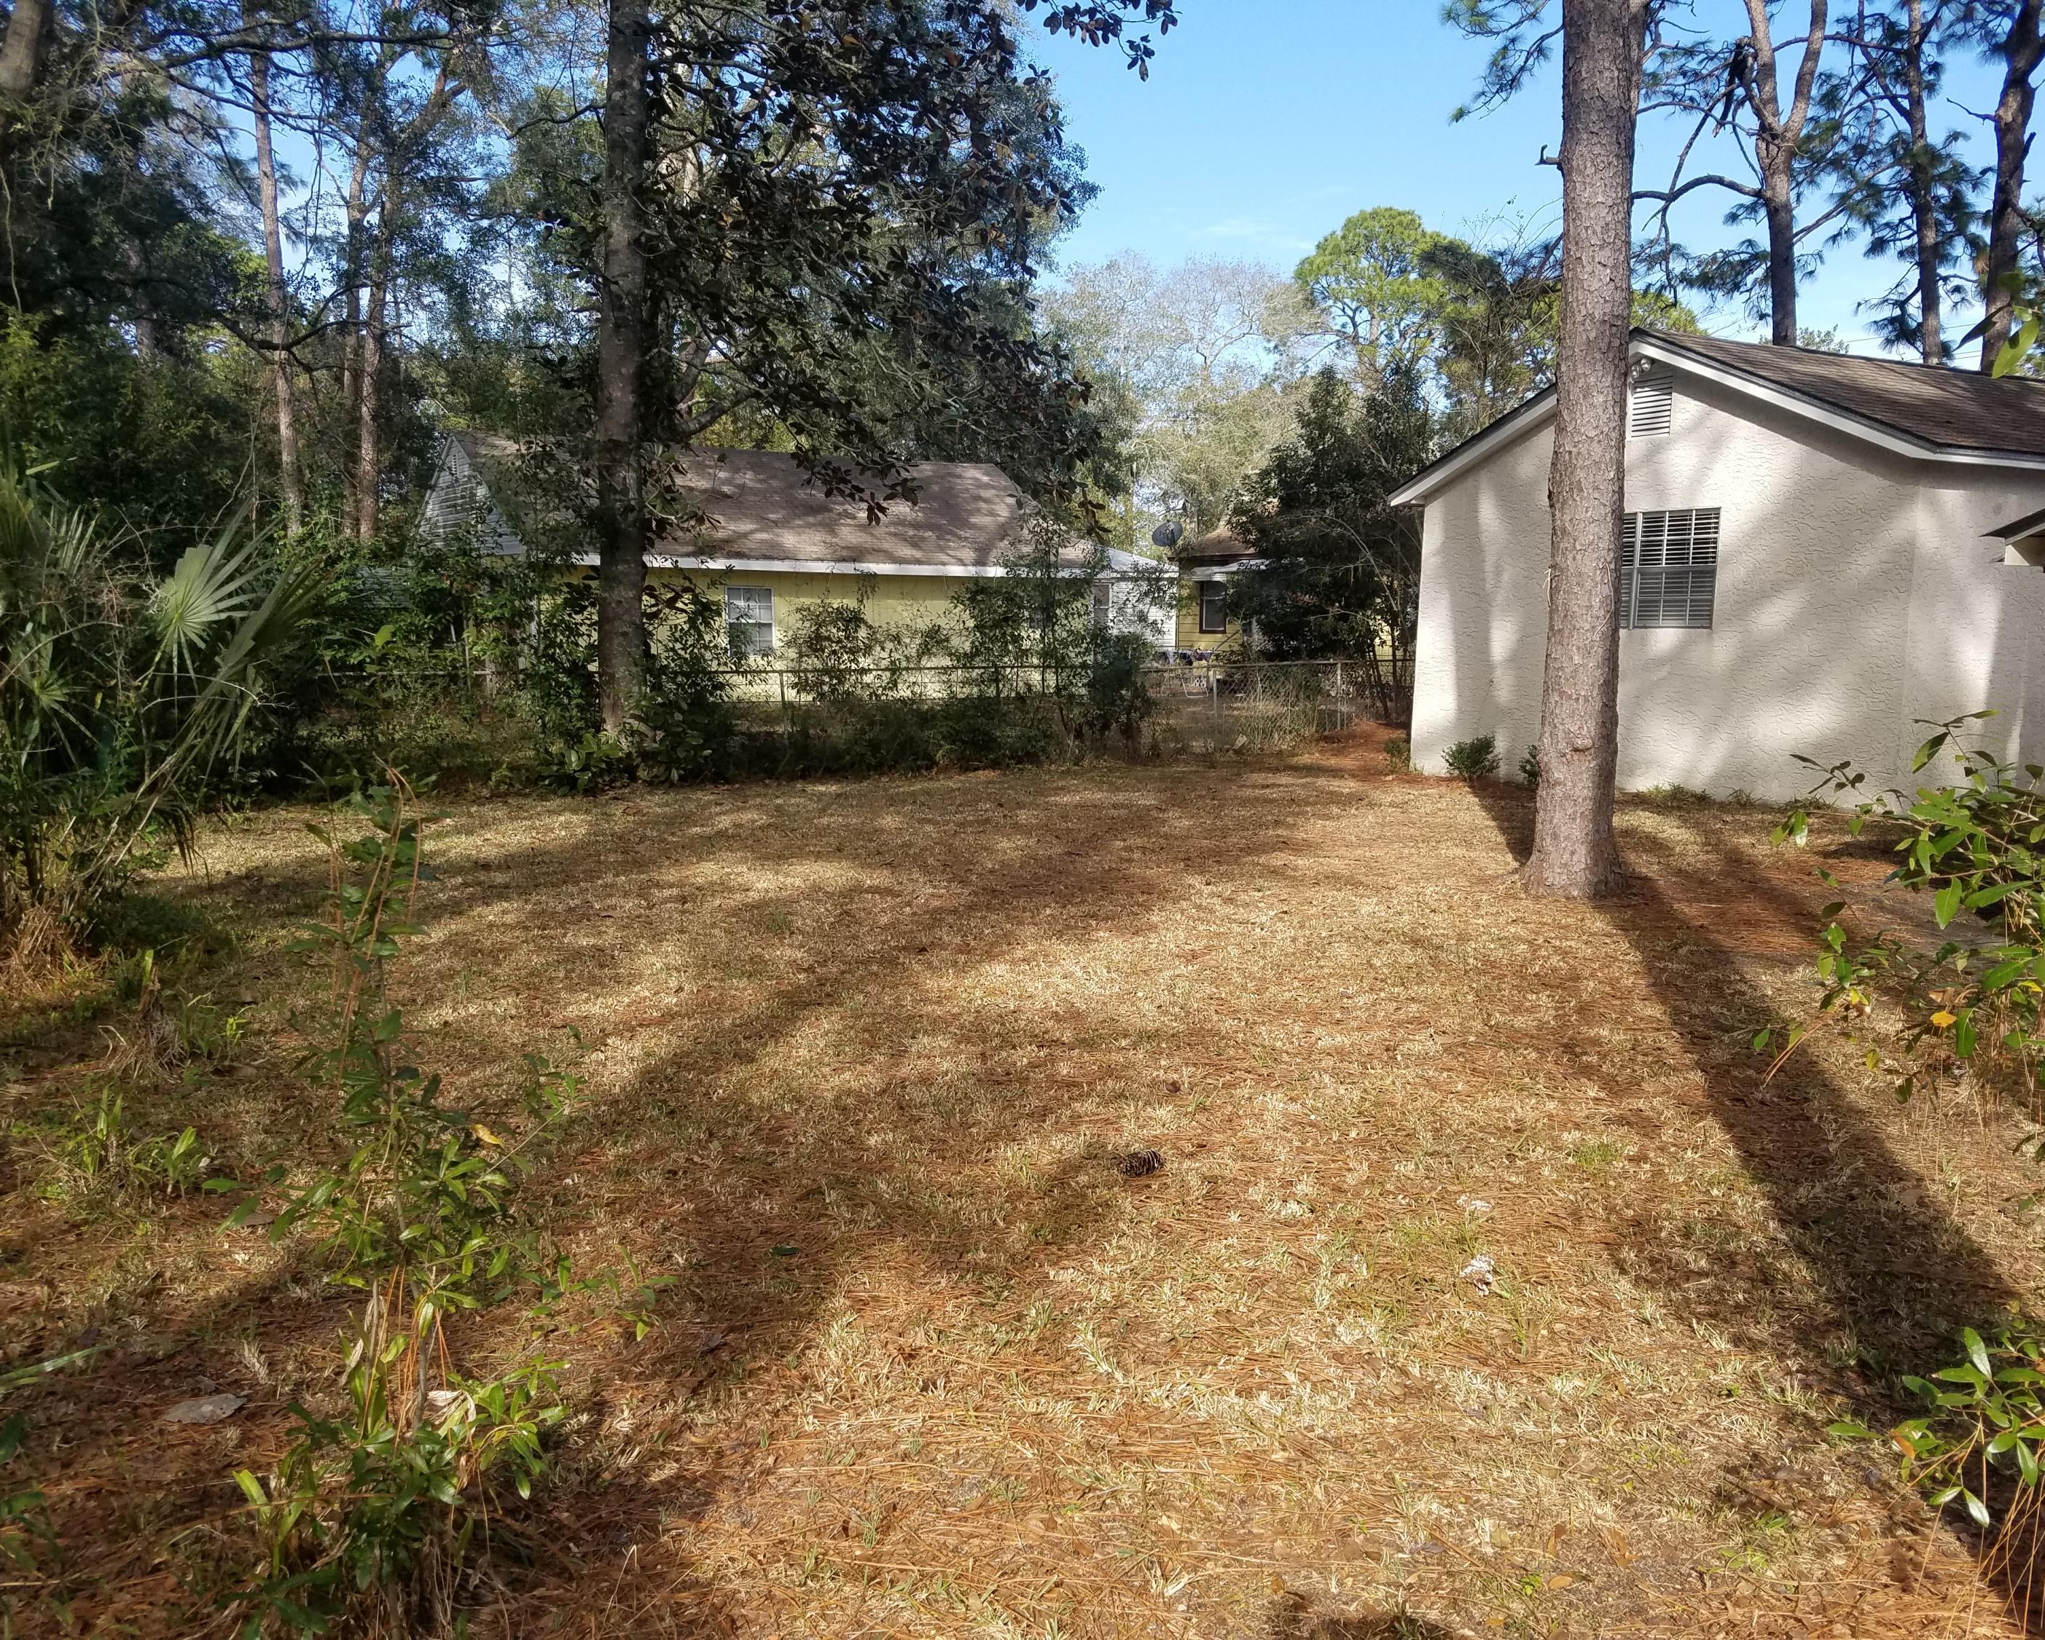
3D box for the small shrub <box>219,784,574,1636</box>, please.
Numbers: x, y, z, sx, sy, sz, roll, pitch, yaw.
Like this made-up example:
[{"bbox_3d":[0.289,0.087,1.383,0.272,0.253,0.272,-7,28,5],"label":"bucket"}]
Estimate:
[{"bbox_3d":[-0.967,0.576,2.500,0.490,1.270,0.450,0,7,0],"label":"small shrub"}]

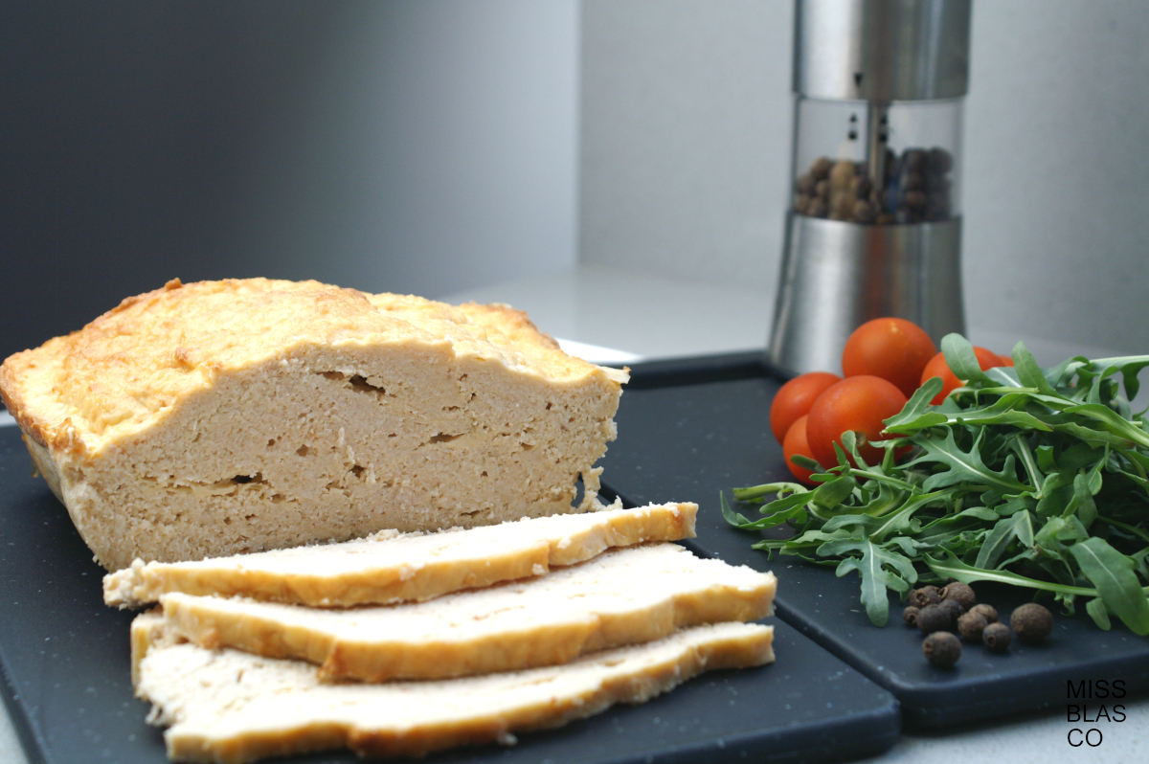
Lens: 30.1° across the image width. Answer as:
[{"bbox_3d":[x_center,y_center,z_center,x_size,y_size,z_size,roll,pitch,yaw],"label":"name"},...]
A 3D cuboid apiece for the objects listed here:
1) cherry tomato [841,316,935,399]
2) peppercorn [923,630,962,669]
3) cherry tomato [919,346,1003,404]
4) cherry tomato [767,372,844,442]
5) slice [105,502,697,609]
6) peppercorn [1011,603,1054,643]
[{"bbox_3d":[0.090,-0.005,0.608,0.027,0.026,0.027,0,14,0],"label":"cherry tomato"},{"bbox_3d":[0.072,0.053,0.421,0.008,0.008,0.008,0,14,0],"label":"peppercorn"},{"bbox_3d":[0.108,0.002,0.593,0.025,0.024,0.025,0,14,0],"label":"cherry tomato"},{"bbox_3d":[0.064,0.009,0.567,0.024,0.024,0.024,0,14,0],"label":"cherry tomato"},{"bbox_3d":[-0.038,0.036,0.464,0.121,0.011,0.050,-4,7,-18],"label":"slice"},{"bbox_3d":[0.093,0.049,0.435,0.009,0.008,0.009,0,14,0],"label":"peppercorn"}]

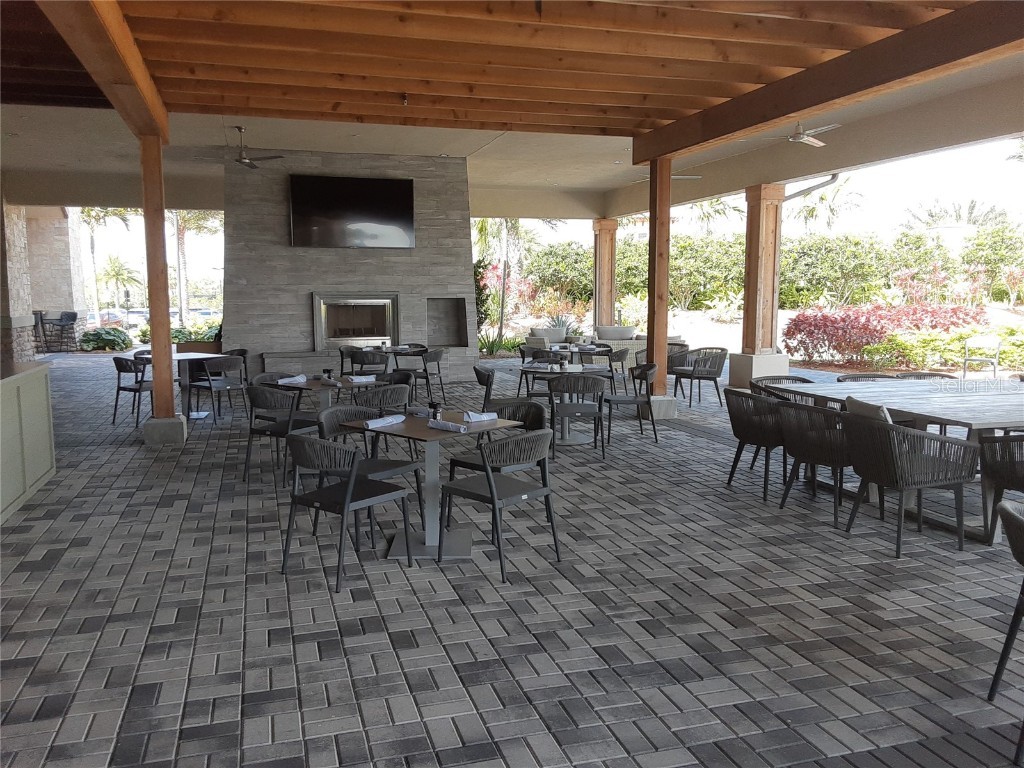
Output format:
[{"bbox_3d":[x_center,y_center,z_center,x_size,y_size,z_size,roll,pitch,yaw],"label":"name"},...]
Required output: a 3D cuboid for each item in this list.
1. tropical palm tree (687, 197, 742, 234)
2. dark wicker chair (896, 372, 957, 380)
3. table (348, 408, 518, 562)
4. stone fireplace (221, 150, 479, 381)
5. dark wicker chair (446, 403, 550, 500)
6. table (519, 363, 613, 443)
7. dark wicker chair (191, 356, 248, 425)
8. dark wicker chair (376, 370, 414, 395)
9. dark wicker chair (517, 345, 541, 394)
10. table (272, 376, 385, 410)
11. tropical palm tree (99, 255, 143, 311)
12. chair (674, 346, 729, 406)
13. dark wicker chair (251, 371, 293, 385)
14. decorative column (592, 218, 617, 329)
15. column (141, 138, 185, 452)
[{"bbox_3d":[8.502,-5.449,33.552,3.400,6.400,3.400,-2,7,-18],"label":"tropical palm tree"},{"bbox_3d":[3.842,0.310,7.265,0.590,0.770,0.570,-2,7,-18],"label":"dark wicker chair"},{"bbox_3d":[-0.461,0.607,4.741,0.780,0.745,0.760,6,9,42],"label":"table"},{"bbox_3d":[-2.645,-1.850,13.207,4.170,3.720,1.150,-2,7,-18],"label":"stone fireplace"},{"bbox_3d":[-0.077,0.547,5.254,0.520,0.780,0.530,5,8,37],"label":"dark wicker chair"},{"bbox_3d":[0.559,0.219,8.366,0.910,0.745,0.910,0,6,-3],"label":"table"},{"bbox_3d":[-3.510,0.050,9.534,0.550,0.785,0.530,4,8,32],"label":"dark wicker chair"},{"bbox_3d":[-1.263,0.315,7.229,0.530,0.765,0.540,6,9,42],"label":"dark wicker chair"},{"bbox_3d":[0.451,-0.174,11.703,0.540,0.780,0.530,6,8,41],"label":"dark wicker chair"},{"bbox_3d":[-1.592,0.365,6.884,0.780,0.745,0.760,6,9,44],"label":"table"},{"bbox_3d":[-31.902,-8.016,65.000,3.800,4.800,3.800,0,6,0],"label":"tropical palm tree"},{"bbox_3d":[2.550,-0.098,10.861,0.570,0.770,0.590,-2,7,-15],"label":"chair"},{"bbox_3d":[-2.054,0.311,7.236,0.550,0.785,0.530,6,9,43],"label":"dark wicker chair"},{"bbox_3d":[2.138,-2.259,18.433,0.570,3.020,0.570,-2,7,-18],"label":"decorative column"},{"bbox_3d":[-3.561,-0.932,8.129,0.390,3.050,0.390,-2,7,-18],"label":"column"}]

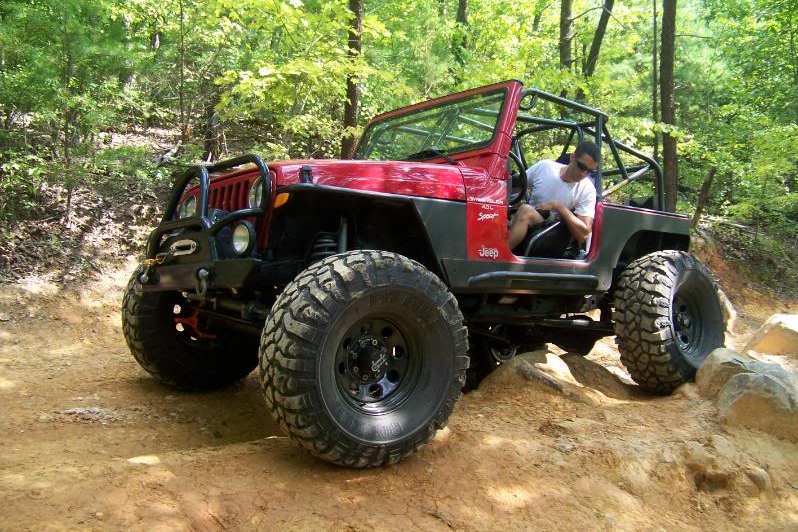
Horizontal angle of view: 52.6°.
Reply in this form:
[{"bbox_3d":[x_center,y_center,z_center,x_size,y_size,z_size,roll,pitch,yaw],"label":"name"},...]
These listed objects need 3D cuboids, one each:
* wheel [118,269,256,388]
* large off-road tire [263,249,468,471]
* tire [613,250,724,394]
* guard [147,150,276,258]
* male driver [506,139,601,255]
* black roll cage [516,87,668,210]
[{"bbox_3d":[-1.198,0.296,4.959,0.920,0.920,0.340,2,2,-36],"label":"wheel"},{"bbox_3d":[-0.133,0.409,3.573,0.920,0.920,0.340,2,1,-35],"label":"large off-road tire"},{"bbox_3d":[1.762,0.376,5.212,0.920,0.920,0.340,3,-12,-42],"label":"tire"},{"bbox_3d":[-1.026,-0.265,3.992,0.270,0.490,1.170,3,-4,-40],"label":"guard"},{"bbox_3d":[0.894,-0.388,5.040,0.620,0.890,0.860,0,-2,42],"label":"male driver"},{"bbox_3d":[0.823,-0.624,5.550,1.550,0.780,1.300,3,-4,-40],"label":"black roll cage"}]

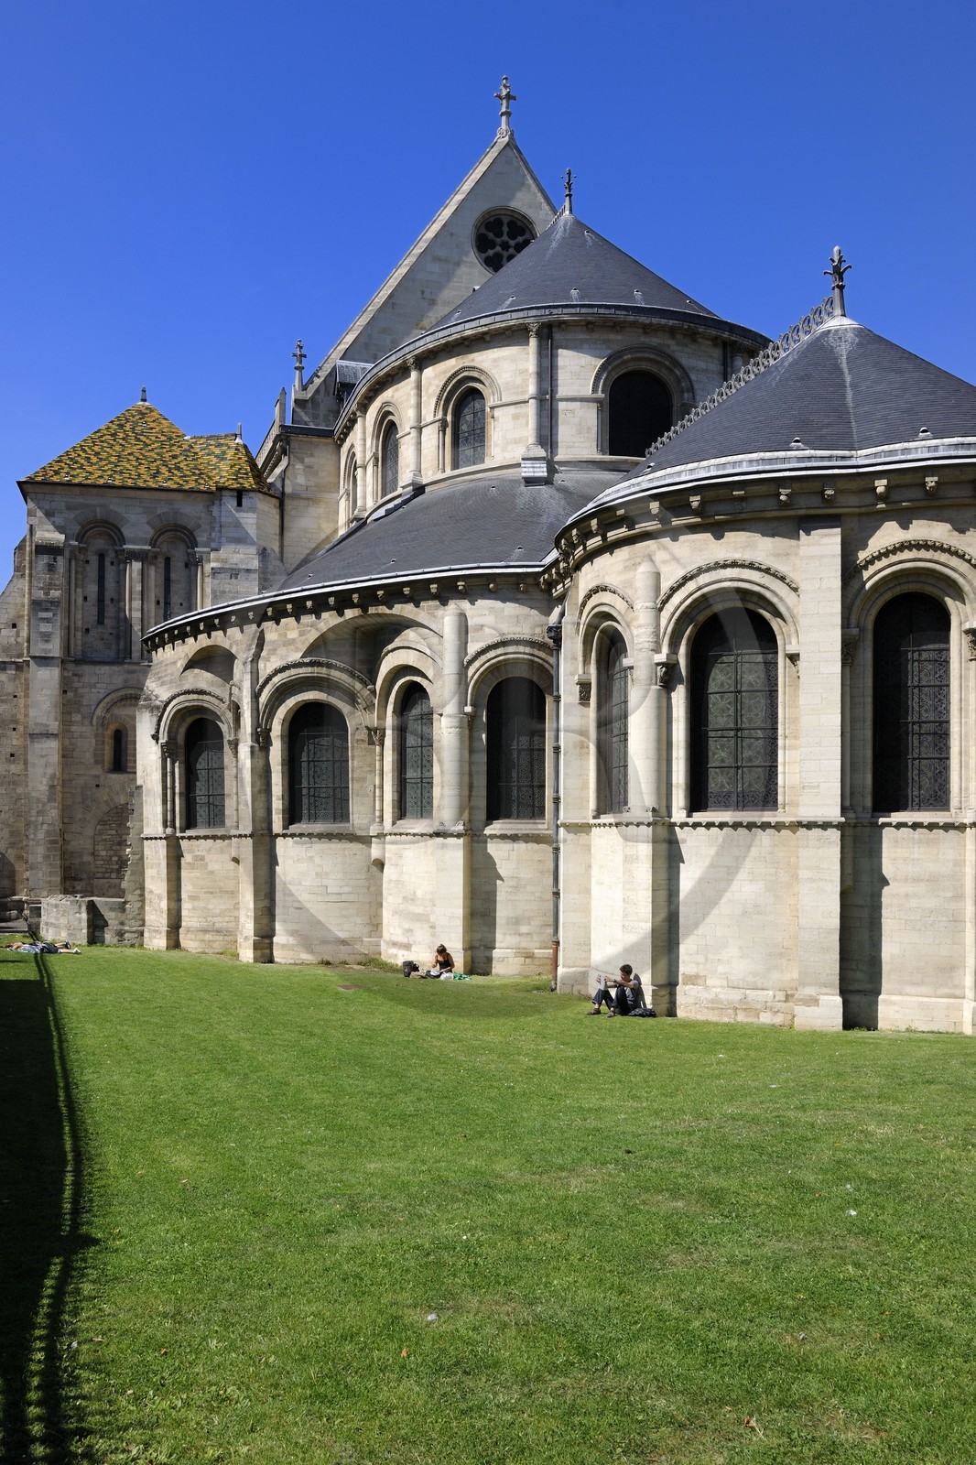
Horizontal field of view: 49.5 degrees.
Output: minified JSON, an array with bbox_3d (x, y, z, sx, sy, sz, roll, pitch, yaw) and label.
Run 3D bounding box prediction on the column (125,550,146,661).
[{"bbox_3d":[-13.303,-4.805,40.000,0.720,4.050,0.600,0,-2,-9],"label":"column"}]

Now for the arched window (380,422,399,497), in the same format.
[{"bbox_3d":[-2.604,-7.226,28.000,0.280,1.920,0.980,1,-3,-32],"label":"arched window"}]

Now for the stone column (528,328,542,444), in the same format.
[{"bbox_3d":[1.086,-8.145,24.800,0.360,2.820,0.360,-1,-2,13],"label":"stone column"}]

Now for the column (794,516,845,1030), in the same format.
[{"bbox_3d":[5.072,0.631,16.200,0.730,7.750,0.500,-1,-2,15],"label":"column"}]

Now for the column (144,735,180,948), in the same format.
[{"bbox_3d":[-9.031,3.091,29.300,0.950,5.780,0.750,0,0,35],"label":"column"}]

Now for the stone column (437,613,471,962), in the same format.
[{"bbox_3d":[-0.766,1.188,23.600,0.750,8.100,0.720,0,0,0],"label":"stone column"}]

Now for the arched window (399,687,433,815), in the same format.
[{"bbox_3d":[-1.758,0.447,25.800,0.300,3.200,1.200,2,-3,-44],"label":"arched window"}]

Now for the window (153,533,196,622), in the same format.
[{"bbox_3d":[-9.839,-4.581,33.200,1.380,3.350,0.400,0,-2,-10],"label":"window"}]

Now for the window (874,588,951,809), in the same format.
[{"bbox_3d":[6.034,-0.433,15.100,1.060,3.150,0.300,0,-2,12],"label":"window"}]

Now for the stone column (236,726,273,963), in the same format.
[{"bbox_3d":[-5.899,2.842,26.800,0.620,5.950,0.600,-1,-2,30],"label":"stone column"}]

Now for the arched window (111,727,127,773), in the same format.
[{"bbox_3d":[-11.510,0.553,33.000,0.550,1.450,0.300,0,-2,-10],"label":"arched window"}]

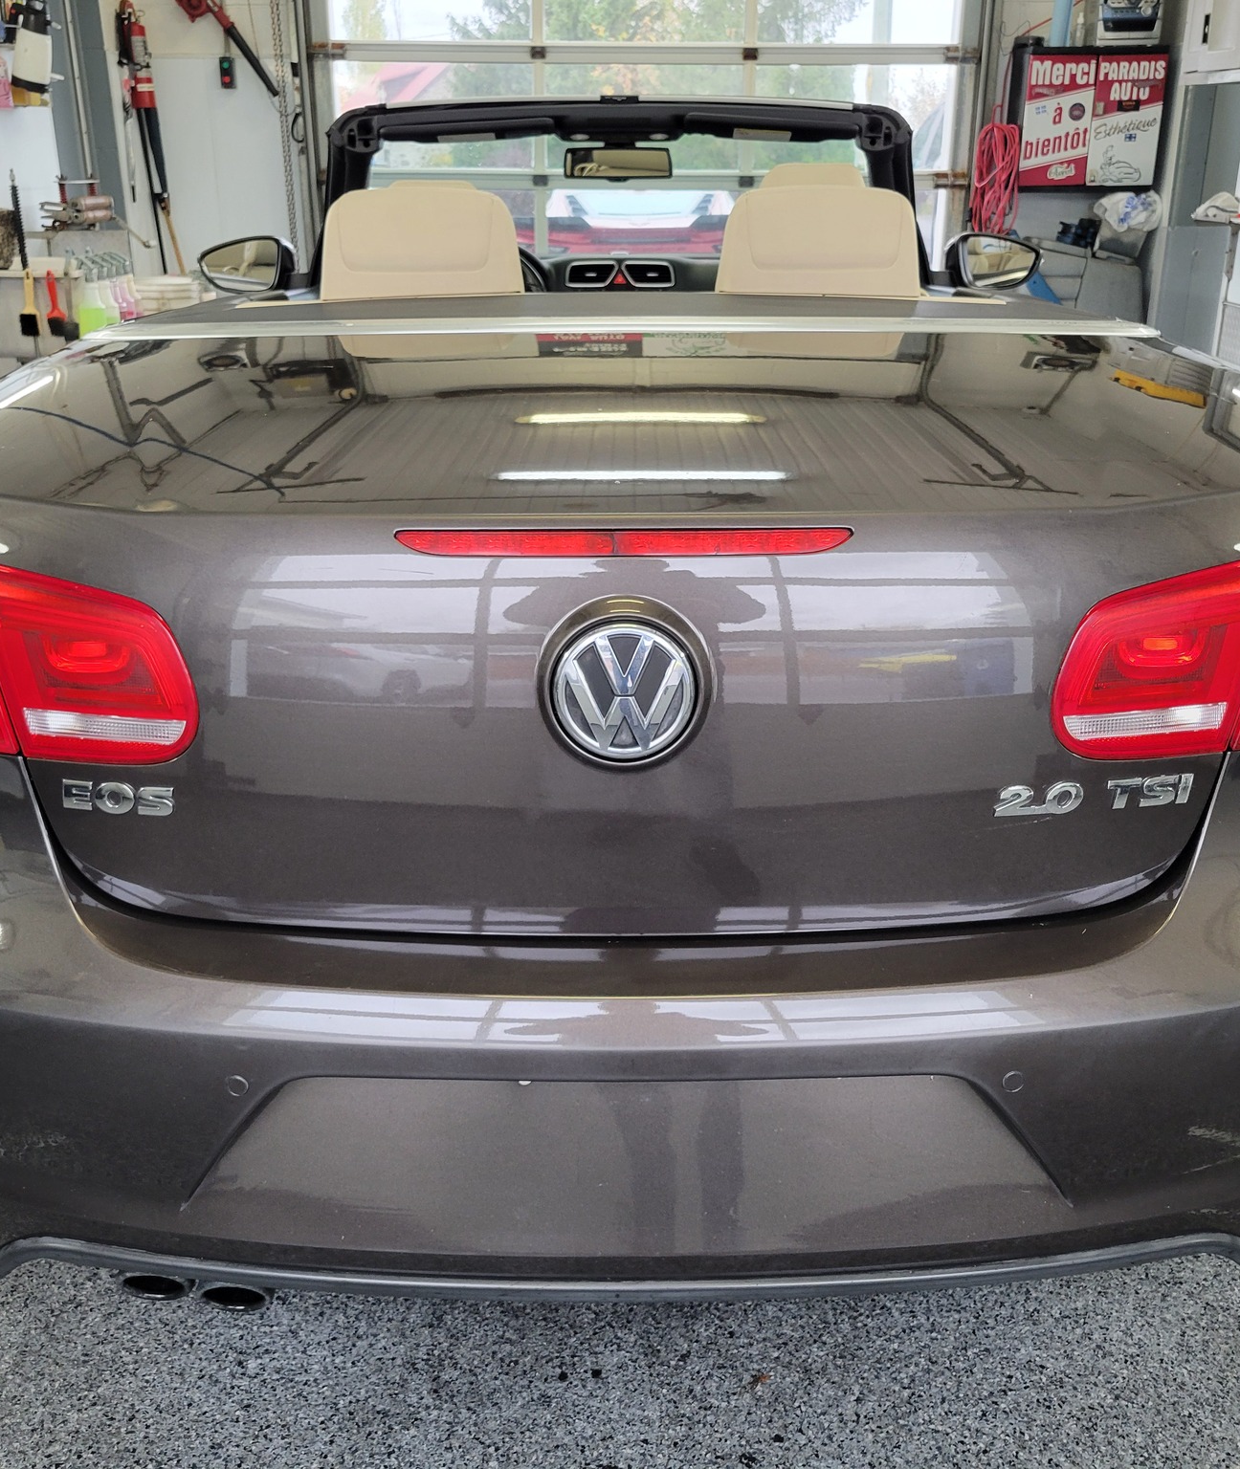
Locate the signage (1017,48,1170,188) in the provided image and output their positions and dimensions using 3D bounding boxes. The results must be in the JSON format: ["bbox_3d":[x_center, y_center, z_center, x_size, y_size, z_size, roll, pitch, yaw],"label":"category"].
[{"bbox_3d":[1.964,-2.561,6.111,0.620,0.540,0.100,0,22,0],"label":"signage"}]

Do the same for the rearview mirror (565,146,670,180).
[{"bbox_3d":[-0.005,-1.239,3.188,0.238,0.070,0.045,2,22,6],"label":"rearview mirror"}]

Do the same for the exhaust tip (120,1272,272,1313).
[{"bbox_3d":[-0.413,0.528,1.494,0.150,0.065,0.130,0,22,1],"label":"exhaust tip"}]

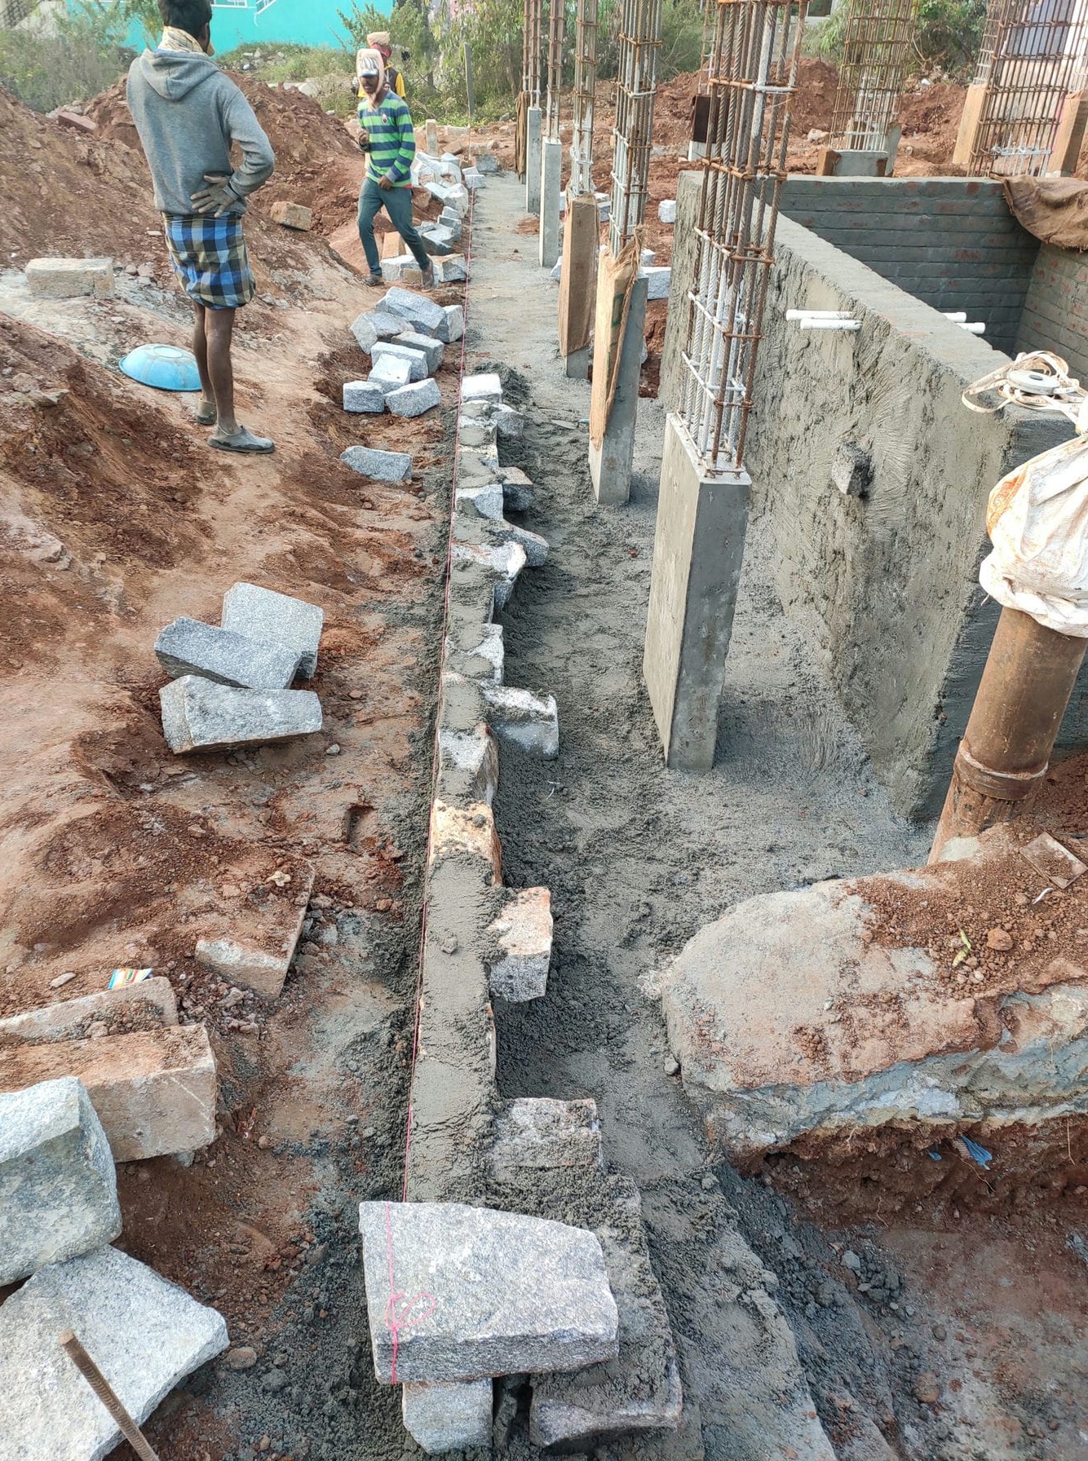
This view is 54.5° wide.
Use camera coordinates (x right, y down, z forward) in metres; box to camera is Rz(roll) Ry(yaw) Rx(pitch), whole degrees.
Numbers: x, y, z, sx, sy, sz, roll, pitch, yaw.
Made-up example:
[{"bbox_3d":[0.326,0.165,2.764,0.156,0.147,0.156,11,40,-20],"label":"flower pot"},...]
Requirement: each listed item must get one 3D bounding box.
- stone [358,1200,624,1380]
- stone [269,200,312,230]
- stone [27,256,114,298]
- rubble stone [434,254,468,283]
[{"bbox_3d":[-0.093,0.954,1.800,0.405,0.112,0.240,4,28,-11],"label":"stone"},{"bbox_3d":[-1.738,-3.563,7.277,0.220,0.150,0.220,-8,32,-40],"label":"stone"},{"bbox_3d":[-2.700,-2.585,6.021,0.400,0.165,0.200,8,34,9],"label":"stone"},{"bbox_3d":[-0.794,-3.990,9.083,0.230,0.200,0.230,-11,35,-18],"label":"rubble stone"}]

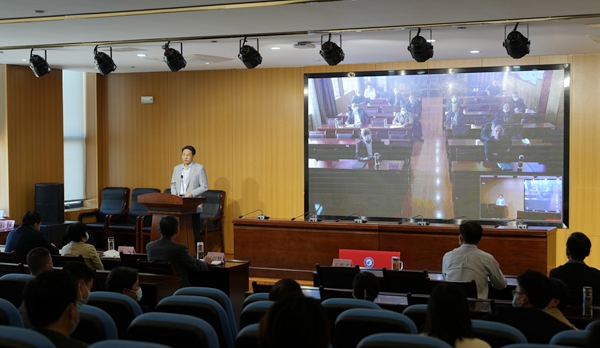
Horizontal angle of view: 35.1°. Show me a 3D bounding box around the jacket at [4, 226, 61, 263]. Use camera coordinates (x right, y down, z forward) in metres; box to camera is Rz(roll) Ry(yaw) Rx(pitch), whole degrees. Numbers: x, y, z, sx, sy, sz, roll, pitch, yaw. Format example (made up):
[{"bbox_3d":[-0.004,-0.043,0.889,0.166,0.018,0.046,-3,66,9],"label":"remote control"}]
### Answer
[{"bbox_3d":[-2.663,0.823,9.567,0.560,0.640,0.500,1,2,27],"label":"jacket"}]

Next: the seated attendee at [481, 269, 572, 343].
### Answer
[{"bbox_3d":[1.221,1.111,5.212,0.540,1.208,0.780,0,2,2],"label":"seated attendee"}]

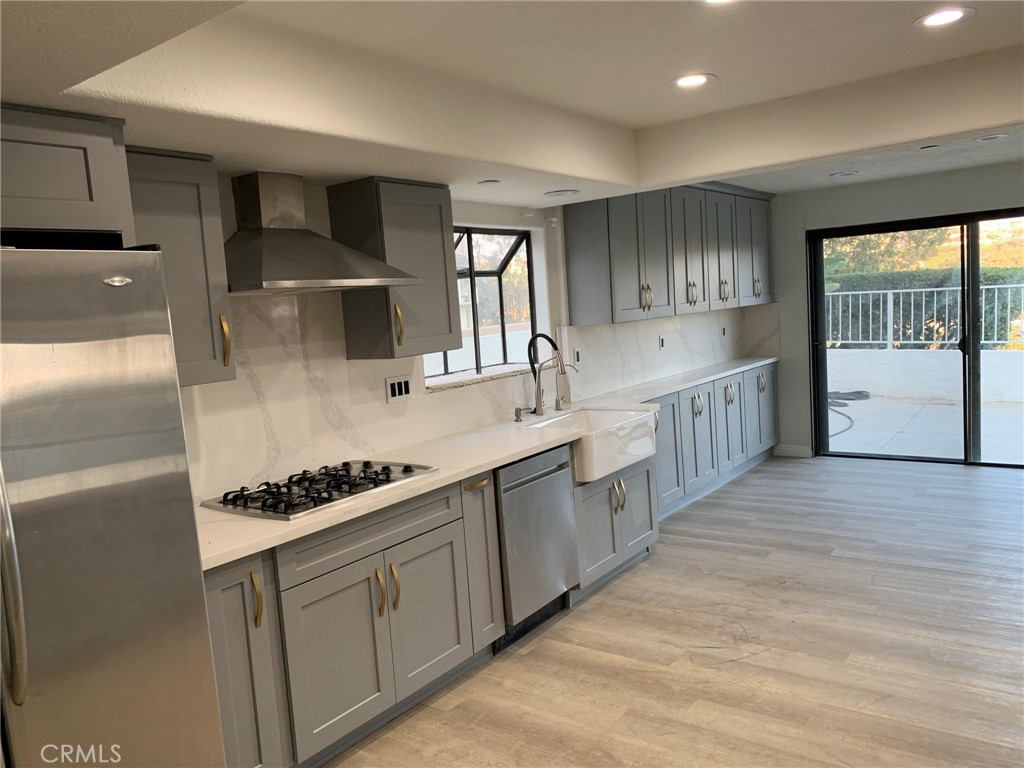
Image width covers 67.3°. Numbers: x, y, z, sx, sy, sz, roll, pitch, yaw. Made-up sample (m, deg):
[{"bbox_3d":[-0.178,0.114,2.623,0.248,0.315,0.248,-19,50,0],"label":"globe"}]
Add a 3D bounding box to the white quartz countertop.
[{"bbox_3d":[0.598,0.154,4.798,0.677,0.037,6.037,0,7,37],"label":"white quartz countertop"}]

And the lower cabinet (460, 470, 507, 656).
[{"bbox_3d":[-0.369,0.766,3.509,0.622,0.776,0.218,0,7,37],"label":"lower cabinet"}]

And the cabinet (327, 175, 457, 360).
[{"bbox_3d":[-0.531,-0.523,3.594,0.326,0.771,0.477,0,7,37],"label":"cabinet"}]

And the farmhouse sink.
[{"bbox_3d":[0.426,0.332,4.356,0.459,0.259,0.840,0,7,37],"label":"farmhouse sink"}]

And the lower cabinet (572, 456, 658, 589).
[{"bbox_3d":[0.345,0.744,4.442,0.646,0.548,0.902,0,7,37],"label":"lower cabinet"}]

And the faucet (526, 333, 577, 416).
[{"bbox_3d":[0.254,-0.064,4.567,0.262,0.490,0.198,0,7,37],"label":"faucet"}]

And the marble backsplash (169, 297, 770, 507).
[{"bbox_3d":[0.475,-0.256,4.832,0.435,0.786,6.047,0,7,37],"label":"marble backsplash"}]

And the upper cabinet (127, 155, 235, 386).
[{"bbox_3d":[-1.270,-0.363,2.608,0.326,0.761,0.485,0,7,37],"label":"upper cabinet"}]

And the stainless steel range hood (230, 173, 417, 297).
[{"bbox_3d":[-0.829,-0.598,3.027,0.509,0.466,0.766,0,7,37],"label":"stainless steel range hood"}]

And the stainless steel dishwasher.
[{"bbox_3d":[-0.094,0.733,3.817,0.632,0.798,0.588,0,7,37],"label":"stainless steel dishwasher"}]

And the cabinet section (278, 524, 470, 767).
[{"bbox_3d":[-0.701,0.920,3.097,0.610,0.599,0.909,0,8,38],"label":"cabinet section"}]

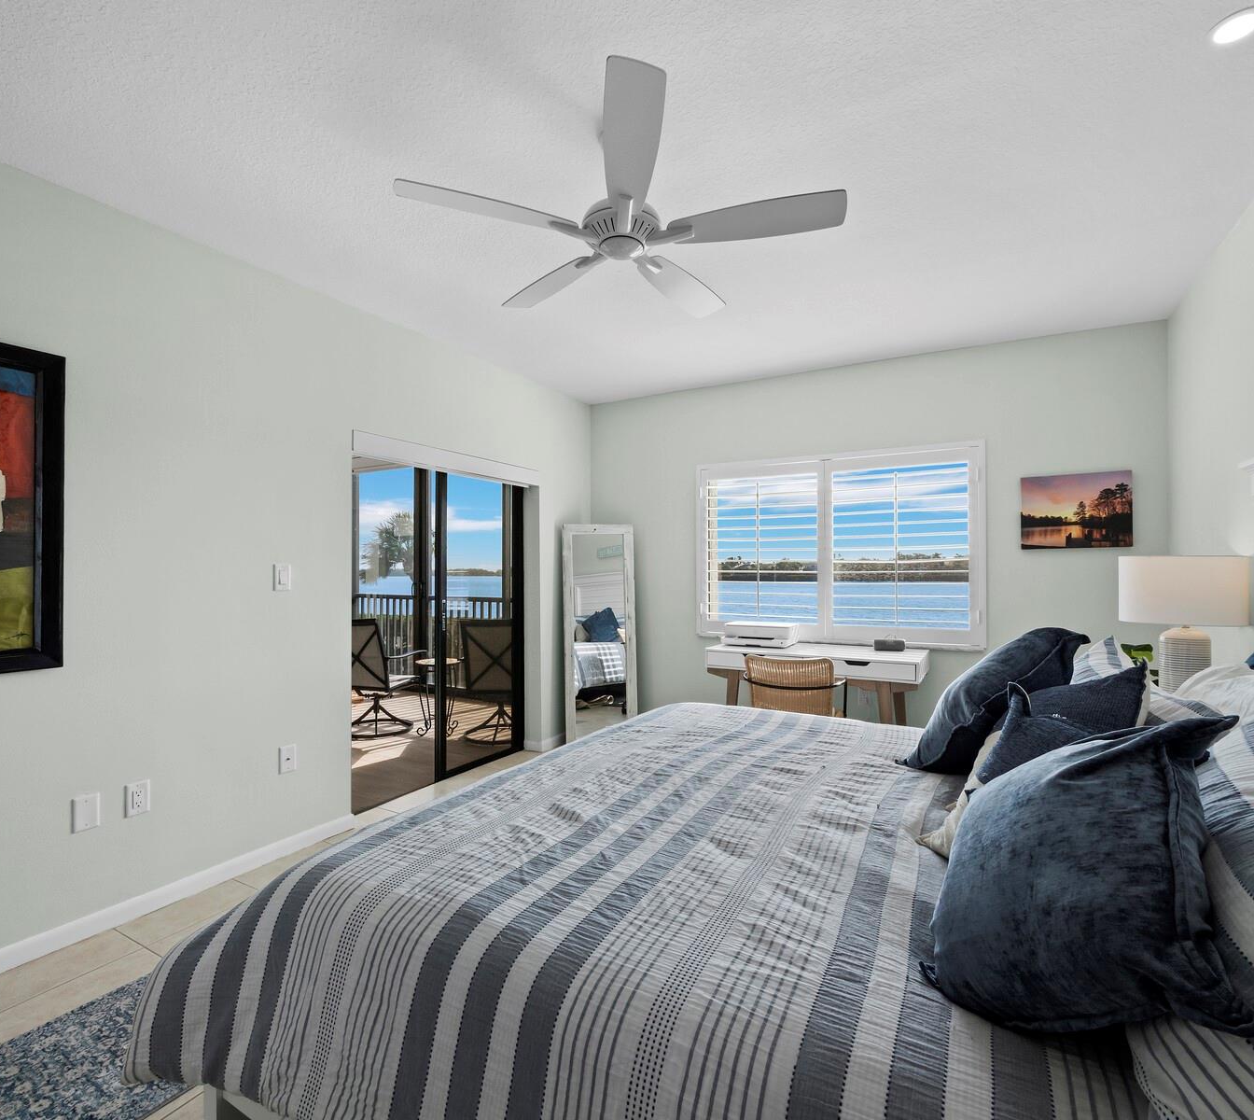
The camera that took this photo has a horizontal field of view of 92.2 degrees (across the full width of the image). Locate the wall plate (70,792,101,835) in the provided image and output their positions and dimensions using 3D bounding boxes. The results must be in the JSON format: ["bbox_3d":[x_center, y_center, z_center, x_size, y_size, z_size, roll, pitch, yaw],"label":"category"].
[{"bbox_3d":[-1.931,0.905,2.155,0.010,0.122,0.079,0,-1,30],"label":"wall plate"}]

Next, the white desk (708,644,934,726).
[{"bbox_3d":[1.195,0.967,3.801,1.212,0.804,0.589,0,-1,30],"label":"white desk"}]

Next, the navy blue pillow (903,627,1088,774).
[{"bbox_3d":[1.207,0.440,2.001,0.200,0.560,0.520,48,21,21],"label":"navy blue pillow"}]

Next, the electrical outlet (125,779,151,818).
[{"bbox_3d":[-1.853,0.907,2.290,0.010,0.121,0.079,0,-1,30],"label":"electrical outlet"}]

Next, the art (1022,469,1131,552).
[{"bbox_3d":[2.522,-0.275,3.398,0.505,0.413,0.030,0,-1,30],"label":"art"}]

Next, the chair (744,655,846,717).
[{"bbox_3d":[0.990,0.951,3.510,0.570,0.830,0.560,0,-1,22],"label":"chair"}]

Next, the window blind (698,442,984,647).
[{"bbox_3d":[1.332,-0.078,4.061,1.850,1.255,0.070,0,-1,30],"label":"window blind"}]

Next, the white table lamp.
[{"bbox_3d":[2.121,0.309,2.297,0.365,0.640,0.365,0,-1,30],"label":"white table lamp"}]

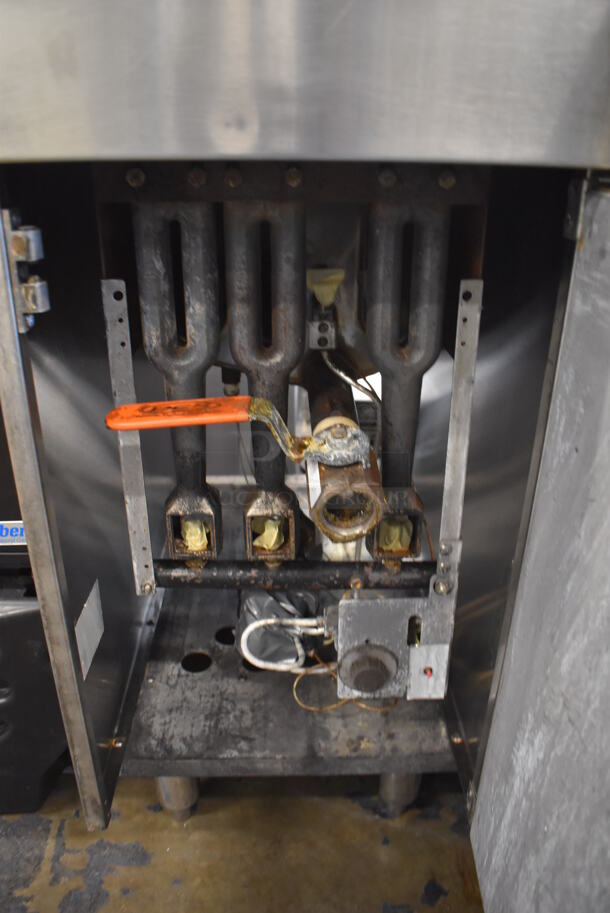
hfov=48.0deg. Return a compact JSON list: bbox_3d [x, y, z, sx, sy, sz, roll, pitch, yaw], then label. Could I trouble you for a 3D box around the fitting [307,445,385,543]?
[{"bbox_3d":[0.032,0.022,0.589,0.060,0.062,0.082,-1,40,-4],"label":"fitting"}]

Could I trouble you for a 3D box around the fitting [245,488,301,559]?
[{"bbox_3d":[-0.031,0.062,0.665,0.048,0.061,0.050,1,25,0],"label":"fitting"}]

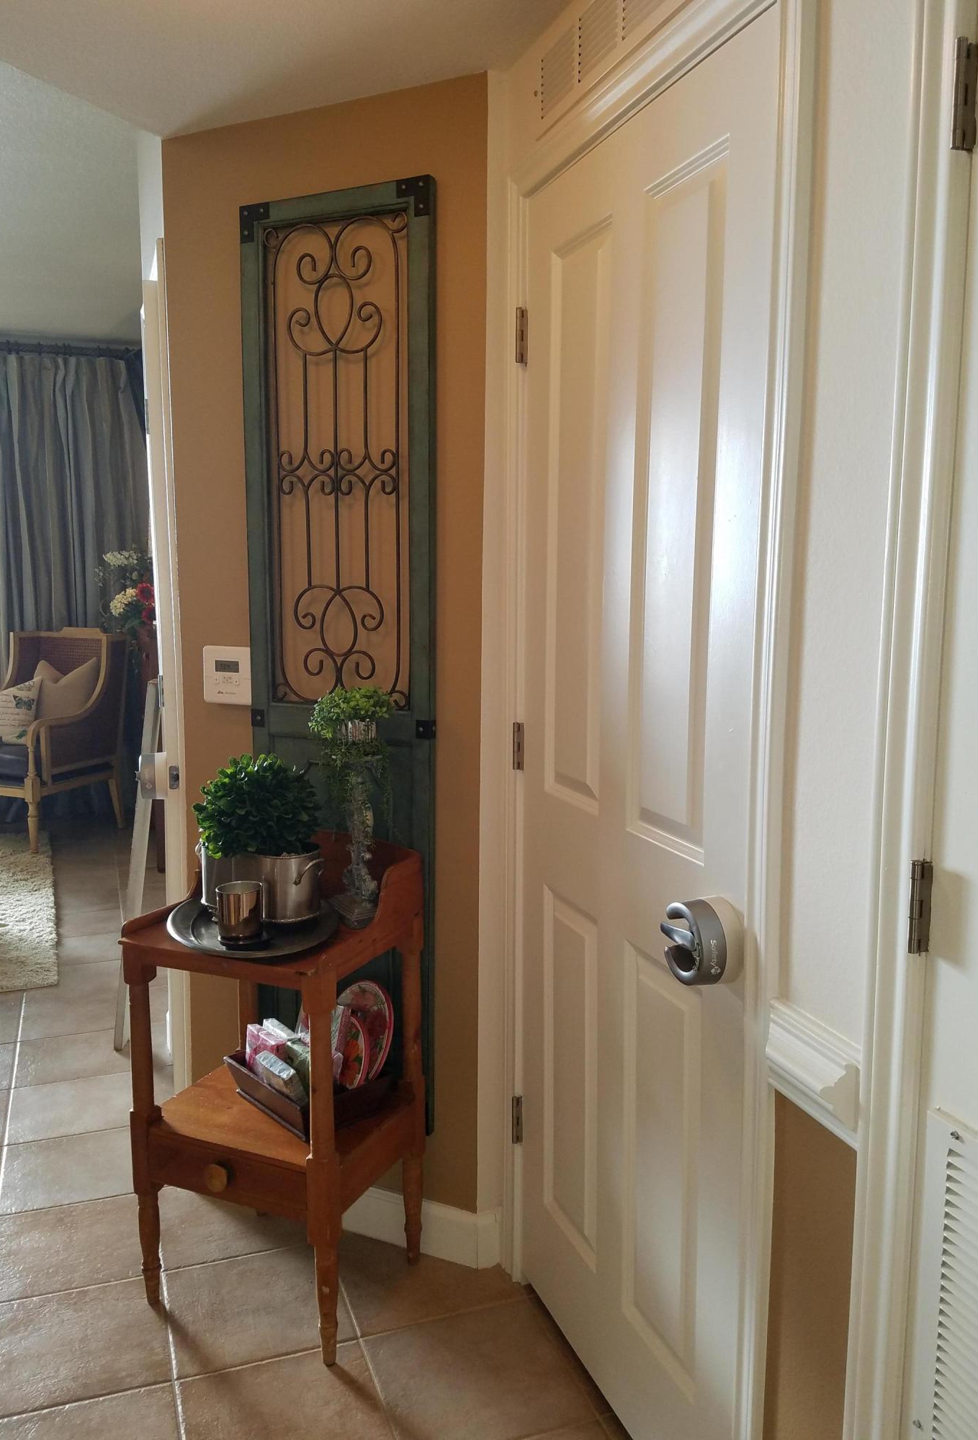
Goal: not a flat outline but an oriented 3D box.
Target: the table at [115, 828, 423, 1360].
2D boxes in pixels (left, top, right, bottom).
[{"bbox_3d":[-0.397,0.680,2.084,0.447,0.875,0.360,3,8,24],"label":"table"}]

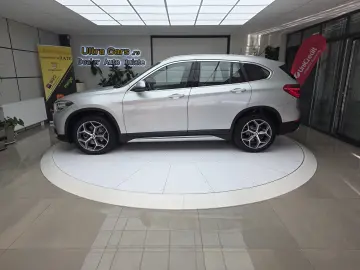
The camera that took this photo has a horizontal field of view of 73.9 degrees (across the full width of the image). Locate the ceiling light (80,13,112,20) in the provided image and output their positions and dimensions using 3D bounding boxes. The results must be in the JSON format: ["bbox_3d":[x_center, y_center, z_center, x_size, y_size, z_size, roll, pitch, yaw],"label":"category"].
[{"bbox_3d":[-1.743,-2.520,5.096,0.590,0.050,0.590,0,15,0],"label":"ceiling light"}]

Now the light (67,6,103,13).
[{"bbox_3d":[-1.738,-2.365,4.466,0.600,0.050,0.600,0,15,0],"label":"light"}]

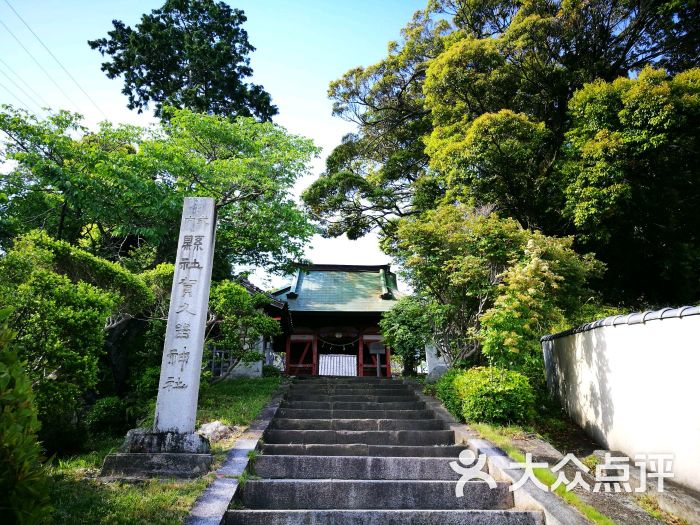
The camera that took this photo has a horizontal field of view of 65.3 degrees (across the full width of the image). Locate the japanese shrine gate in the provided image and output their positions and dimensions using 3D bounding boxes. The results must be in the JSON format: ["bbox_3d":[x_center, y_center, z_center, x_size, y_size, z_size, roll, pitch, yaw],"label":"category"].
[{"bbox_3d":[-0.600,2.689,24.275,6.100,5.600,4.800,1,-20,-2],"label":"japanese shrine gate"}]

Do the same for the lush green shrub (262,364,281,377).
[{"bbox_3d":[-1.930,2.530,13.138,0.550,0.470,0.500,1,-20,-2],"label":"lush green shrub"}]

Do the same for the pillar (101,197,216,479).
[{"bbox_3d":[-1.540,0.619,5.017,0.830,2.540,0.720,2,-20,-7],"label":"pillar"}]

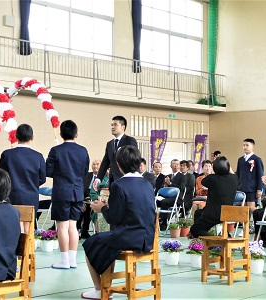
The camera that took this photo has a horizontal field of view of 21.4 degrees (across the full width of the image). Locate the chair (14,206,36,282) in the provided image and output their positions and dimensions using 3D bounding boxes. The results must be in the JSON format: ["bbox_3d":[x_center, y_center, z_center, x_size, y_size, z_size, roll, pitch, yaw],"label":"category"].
[{"bbox_3d":[-1.137,0.846,6.380,0.350,0.710,0.380,0,-2,37],"label":"chair"}]

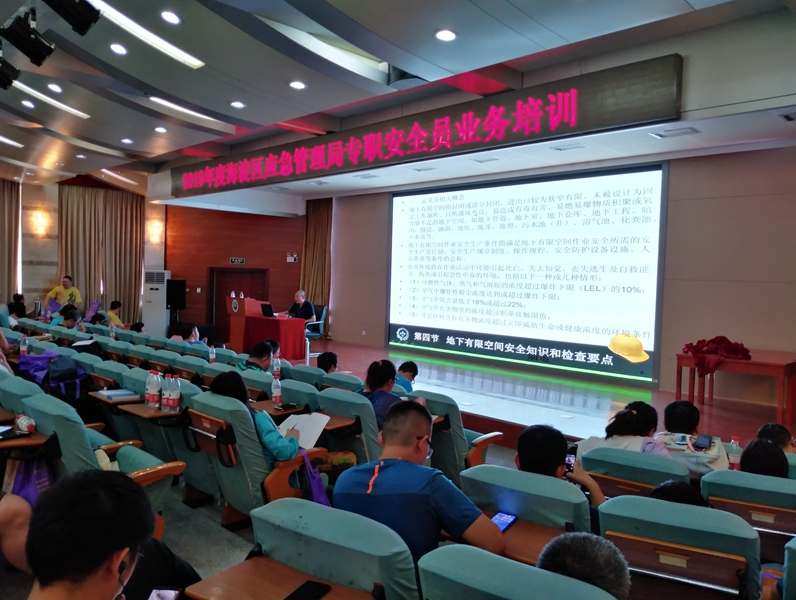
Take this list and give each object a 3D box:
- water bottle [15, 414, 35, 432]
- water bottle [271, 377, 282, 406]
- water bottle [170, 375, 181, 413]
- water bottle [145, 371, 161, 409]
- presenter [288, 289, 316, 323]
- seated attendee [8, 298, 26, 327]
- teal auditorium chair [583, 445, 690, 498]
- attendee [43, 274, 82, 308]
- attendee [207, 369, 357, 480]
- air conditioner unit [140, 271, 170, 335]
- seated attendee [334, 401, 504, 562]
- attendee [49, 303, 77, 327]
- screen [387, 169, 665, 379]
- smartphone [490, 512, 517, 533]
[{"bbox_3d":[-1.766,0.583,2.840,0.232,0.066,0.066,4,3,45],"label":"water bottle"},{"bbox_3d":[-0.929,0.696,4.586,0.066,0.232,0.066,2,2,0],"label":"water bottle"},{"bbox_3d":[-1.391,0.584,3.756,0.066,0.232,0.066,2,2,0],"label":"water bottle"},{"bbox_3d":[-1.587,0.578,3.900,0.067,0.234,0.067,-1,4,-45],"label":"water bottle"},{"bbox_3d":[-1.910,0.468,11.650,0.800,1.300,0.580,0,3,-38],"label":"presenter"},{"bbox_3d":[-5.474,0.658,8.600,0.500,1.220,0.750,4,3,45],"label":"seated attendee"},{"bbox_3d":[1.263,1.265,3.125,0.560,1.000,0.620,3,3,35],"label":"teal auditorium chair"},{"bbox_3d":[-5.672,0.445,10.236,0.580,1.700,0.420,1,2,-2],"label":"attendee"},{"bbox_3d":[-0.725,0.992,3.908,0.820,1.130,0.520,-1,3,-42],"label":"attendee"},{"bbox_3d":[-5.551,0.232,13.760,0.490,1.820,0.320,2,2,-2],"label":"air conditioner unit"},{"bbox_3d":[0.074,0.954,2.063,0.560,1.220,0.820,3,3,30],"label":"seated attendee"},{"bbox_3d":[-4.769,0.699,8.644,0.780,1.270,0.500,-1,3,-42],"label":"attendee"},{"bbox_3d":[1.959,-0.544,11.569,6.050,3.460,0.100,4,3,44],"label":"screen"},{"bbox_3d":[0.386,0.833,2.255,0.076,0.009,0.157,3,3,35],"label":"smartphone"}]

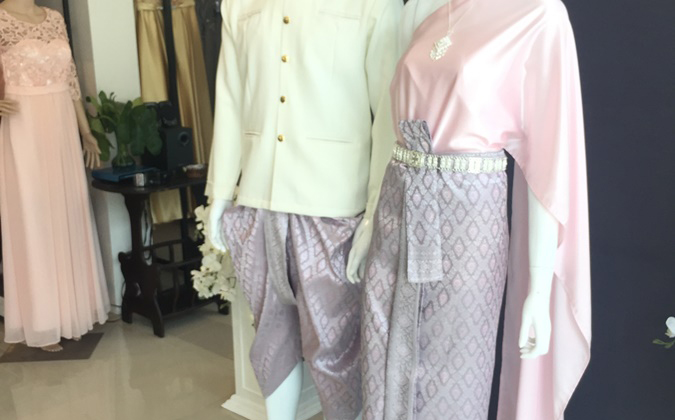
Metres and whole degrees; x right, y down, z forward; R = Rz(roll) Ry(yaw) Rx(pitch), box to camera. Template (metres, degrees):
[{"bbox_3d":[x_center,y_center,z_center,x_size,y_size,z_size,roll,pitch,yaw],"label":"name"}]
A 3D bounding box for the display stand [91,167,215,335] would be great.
[{"bbox_3d":[-0.788,0.180,3.639,0.410,0.734,0.690,12,19,42],"label":"display stand"}]

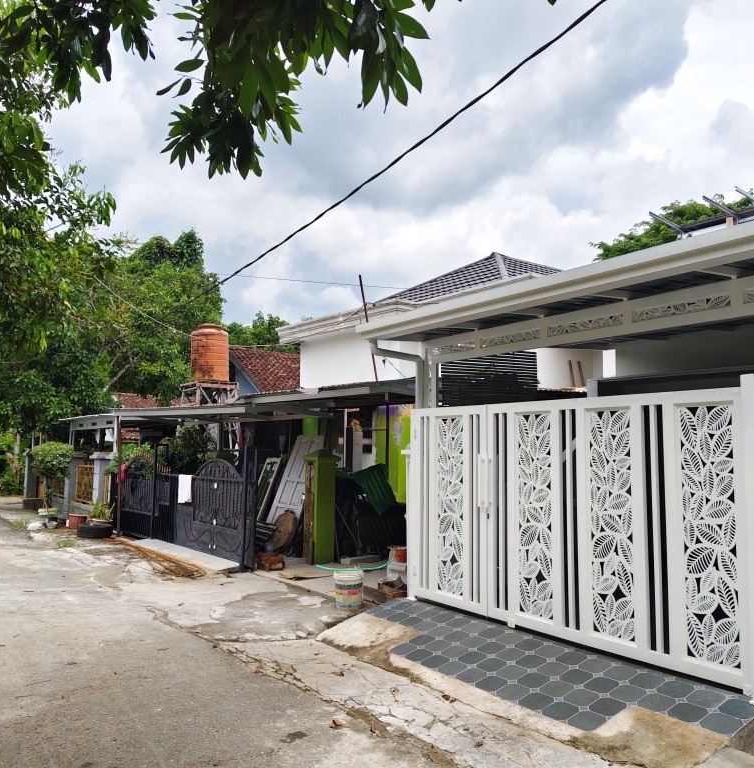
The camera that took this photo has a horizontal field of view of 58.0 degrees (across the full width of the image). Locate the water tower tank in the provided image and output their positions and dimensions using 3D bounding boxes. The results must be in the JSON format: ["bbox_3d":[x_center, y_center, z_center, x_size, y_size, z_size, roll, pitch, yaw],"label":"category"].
[{"bbox_3d":[-4.136,-0.795,16.800,0.940,1.380,0.940,1,-6,0],"label":"water tower tank"}]

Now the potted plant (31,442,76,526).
[{"bbox_3d":[-6.656,2.016,14.000,0.870,1.700,0.870,5,-7,-36],"label":"potted plant"}]

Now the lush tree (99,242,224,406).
[{"bbox_3d":[-9.015,-0.673,27.517,5.200,9.200,5.300,5,-7,-36],"label":"lush tree"}]

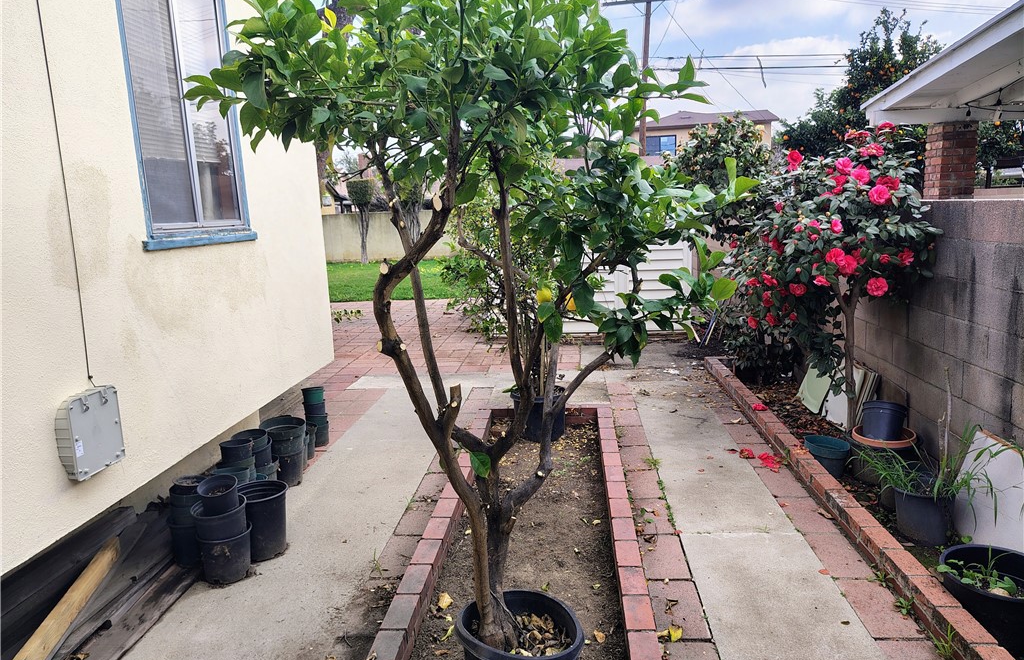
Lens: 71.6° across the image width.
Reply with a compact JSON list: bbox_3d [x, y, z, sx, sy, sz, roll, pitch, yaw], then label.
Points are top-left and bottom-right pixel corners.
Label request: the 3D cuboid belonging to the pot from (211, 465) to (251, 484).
[{"bbox_3d":[-1.416,0.803,3.586,0.178,0.175,0.178,-2,10,0],"label":"pot"}]

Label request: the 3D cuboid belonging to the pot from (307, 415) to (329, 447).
[{"bbox_3d":[-1.309,0.658,4.744,0.150,0.190,0.150,-2,10,0],"label":"pot"}]

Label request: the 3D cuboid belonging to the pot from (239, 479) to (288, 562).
[{"bbox_3d":[-1.153,0.881,3.262,0.268,0.290,0.268,-3,10,0],"label":"pot"}]

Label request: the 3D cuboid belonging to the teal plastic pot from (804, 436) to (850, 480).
[{"bbox_3d":[1.687,0.697,3.787,0.224,0.210,0.224,-2,10,5],"label":"teal plastic pot"}]

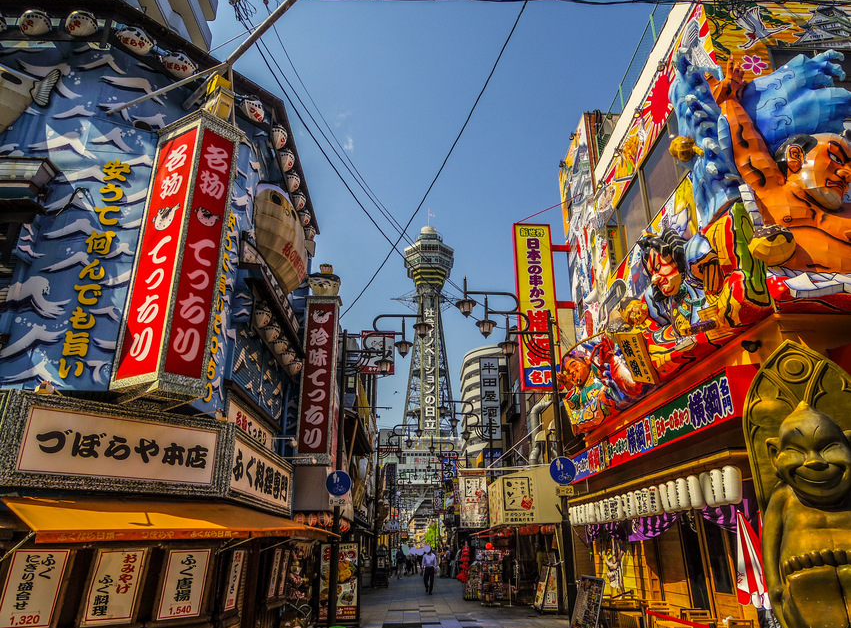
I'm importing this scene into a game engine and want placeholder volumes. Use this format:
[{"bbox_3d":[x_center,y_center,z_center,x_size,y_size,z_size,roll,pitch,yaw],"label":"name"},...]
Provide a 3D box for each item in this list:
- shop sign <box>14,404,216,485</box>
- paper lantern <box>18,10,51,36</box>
[{"bbox_3d":[-4.181,1.907,7.952,2.520,0.840,0.140,19,-29,-38],"label":"shop sign"},{"bbox_3d":[-6.345,-4.728,9.186,0.500,0.430,0.400,0,-22,-1],"label":"paper lantern"}]

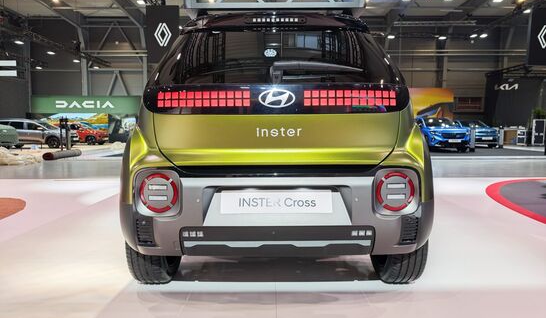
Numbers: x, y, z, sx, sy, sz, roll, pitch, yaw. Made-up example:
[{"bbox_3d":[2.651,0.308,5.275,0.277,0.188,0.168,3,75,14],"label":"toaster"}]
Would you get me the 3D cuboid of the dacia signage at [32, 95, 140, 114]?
[{"bbox_3d":[-13.913,-4.019,26.764,8.200,1.320,0.300,0,5,0],"label":"dacia signage"}]

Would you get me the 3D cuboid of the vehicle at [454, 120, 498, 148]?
[{"bbox_3d":[10.900,-1.519,20.745,1.850,1.570,4.400,0,5,-2],"label":"vehicle"}]

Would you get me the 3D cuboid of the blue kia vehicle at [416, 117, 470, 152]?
[{"bbox_3d":[7.860,-1.286,17.604,1.850,1.600,4.550,0,5,3],"label":"blue kia vehicle"}]

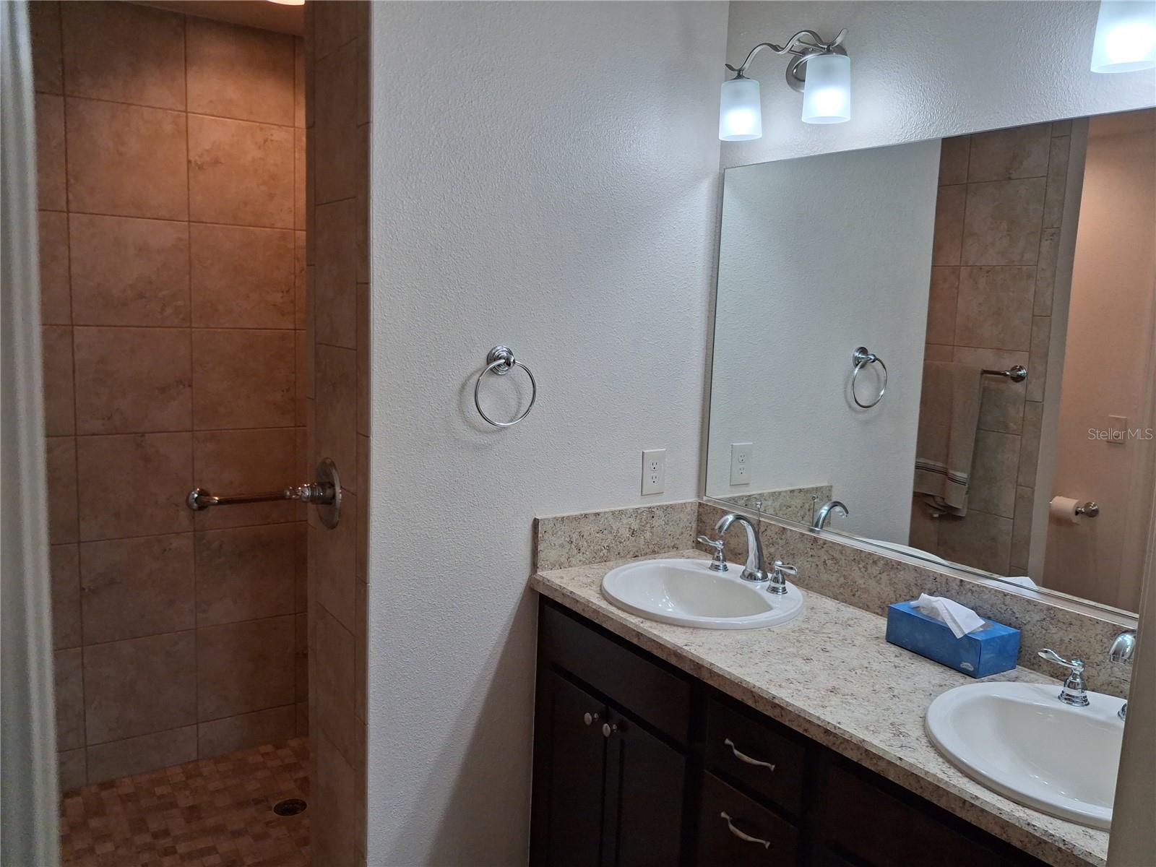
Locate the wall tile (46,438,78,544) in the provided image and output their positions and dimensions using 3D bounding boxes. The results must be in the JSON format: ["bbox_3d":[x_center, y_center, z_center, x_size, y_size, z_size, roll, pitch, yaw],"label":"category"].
[{"bbox_3d":[-1.677,0.182,2.712,0.300,0.334,0.010,-3,9,-34],"label":"wall tile"}]

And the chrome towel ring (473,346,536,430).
[{"bbox_3d":[-0.177,-0.110,2.123,0.165,0.189,0.065,-3,9,-34],"label":"chrome towel ring"}]

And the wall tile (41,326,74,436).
[{"bbox_3d":[-1.664,-0.151,2.666,0.300,0.334,0.010,-3,9,-34],"label":"wall tile"}]

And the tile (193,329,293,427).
[{"bbox_3d":[-1.102,-0.177,2.982,0.328,0.328,0.010,-3,9,-35],"label":"tile"}]

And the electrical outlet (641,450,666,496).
[{"bbox_3d":[0.208,0.107,2.448,0.080,0.121,0.008,-3,9,-35],"label":"electrical outlet"}]

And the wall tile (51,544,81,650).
[{"bbox_3d":[-1.696,0.512,2.733,0.332,0.332,0.010,-3,9,-34],"label":"wall tile"}]

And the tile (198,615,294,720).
[{"bbox_3d":[-1.154,0.816,3.151,0.332,0.332,0.010,-3,9,-34],"label":"tile"}]

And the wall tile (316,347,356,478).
[{"bbox_3d":[-0.583,-0.041,2.179,0.010,0.334,0.300,-3,9,-34],"label":"wall tile"}]

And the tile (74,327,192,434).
[{"bbox_3d":[-1.399,-0.165,2.846,0.334,0.334,0.010,-3,9,-34],"label":"tile"}]

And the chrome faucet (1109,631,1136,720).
[{"bbox_3d":[0.899,0.393,1.459,0.172,0.174,0.066,-3,9,-34],"label":"chrome faucet"}]

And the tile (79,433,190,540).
[{"bbox_3d":[-1.387,0.166,2.839,0.328,0.328,0.010,-3,9,-35],"label":"tile"}]

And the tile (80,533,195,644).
[{"bbox_3d":[-1.426,0.501,2.937,0.334,0.334,0.010,-3,9,-34],"label":"tile"}]

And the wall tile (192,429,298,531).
[{"bbox_3d":[-1.127,0.153,3.063,0.332,0.332,0.010,-3,9,-34],"label":"wall tile"}]

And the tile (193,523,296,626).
[{"bbox_3d":[-1.141,0.484,3.107,0.332,0.332,0.010,-3,9,-34],"label":"tile"}]

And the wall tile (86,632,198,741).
[{"bbox_3d":[-1.432,0.830,2.963,0.332,0.332,0.010,-3,9,-34],"label":"wall tile"}]

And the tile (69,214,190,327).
[{"bbox_3d":[-1.385,-0.498,2.800,0.334,0.334,0.010,-3,9,-34],"label":"tile"}]

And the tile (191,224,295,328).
[{"bbox_3d":[-1.089,-0.505,2.938,0.328,0.328,0.010,-3,9,-35],"label":"tile"}]

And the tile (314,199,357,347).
[{"bbox_3d":[-0.559,-0.368,2.097,0.010,0.328,0.273,-3,9,-35],"label":"tile"}]

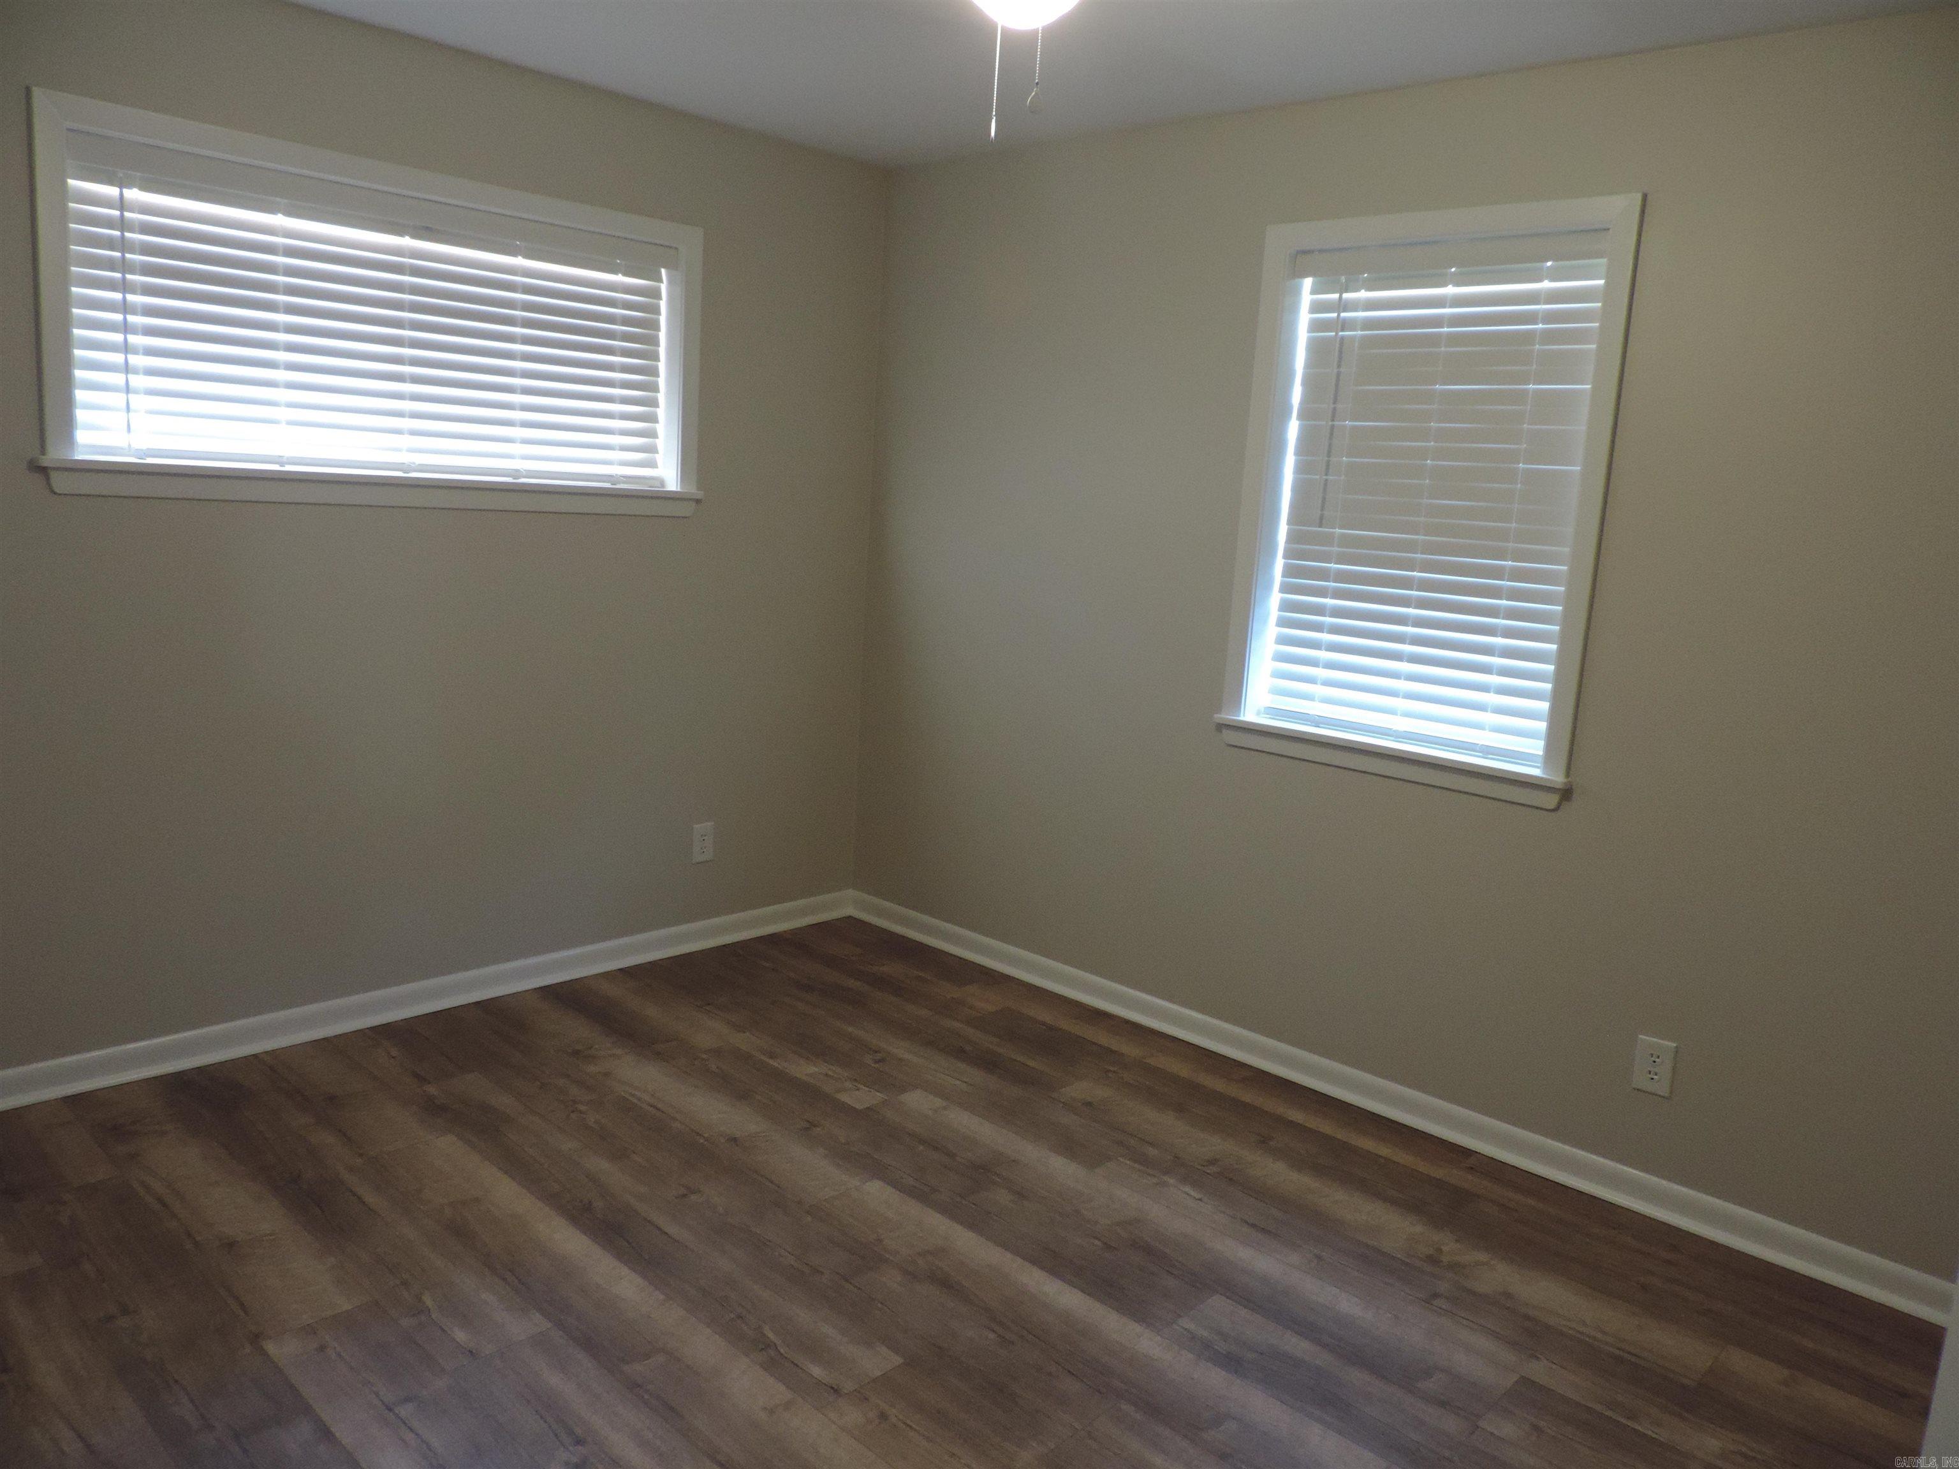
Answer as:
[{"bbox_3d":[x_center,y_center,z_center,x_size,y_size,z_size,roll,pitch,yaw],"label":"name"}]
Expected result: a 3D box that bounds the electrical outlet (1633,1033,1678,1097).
[{"bbox_3d":[1.436,0.708,2.889,0.074,0.118,0.010,13,13,42],"label":"electrical outlet"}]

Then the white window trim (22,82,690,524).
[{"bbox_3d":[-1.362,-0.964,3.330,0.100,0.800,1.610,13,13,42],"label":"white window trim"}]

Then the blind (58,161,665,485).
[{"bbox_3d":[-1.383,-0.943,3.335,0.060,0.620,1.450,13,13,42],"label":"blind"}]

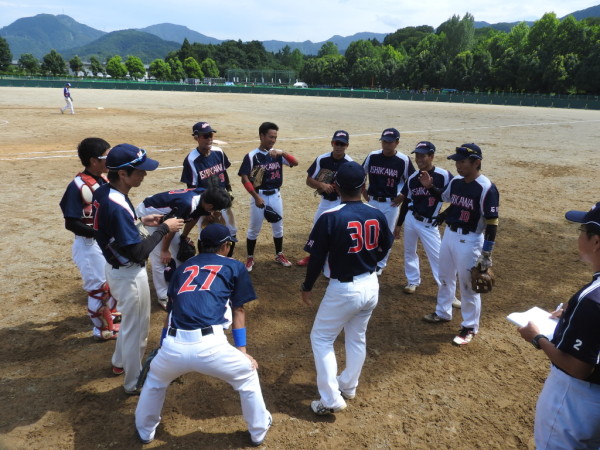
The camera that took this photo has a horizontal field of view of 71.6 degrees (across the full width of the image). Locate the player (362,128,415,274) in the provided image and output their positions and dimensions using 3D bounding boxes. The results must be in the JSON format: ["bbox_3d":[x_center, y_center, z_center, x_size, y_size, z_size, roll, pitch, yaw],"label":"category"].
[{"bbox_3d":[1.036,-0.251,5.004,0.620,1.770,0.420,12,21,26],"label":"player"}]

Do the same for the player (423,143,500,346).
[{"bbox_3d":[1.455,0.165,3.749,0.450,1.790,0.560,-14,24,-39],"label":"player"}]

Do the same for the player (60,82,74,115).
[{"bbox_3d":[-13.786,-7.356,24.537,0.750,1.740,0.500,-3,19,-14],"label":"player"}]

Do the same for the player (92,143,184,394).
[{"bbox_3d":[-1.142,0.328,2.999,0.600,1.790,0.480,-8,21,-27],"label":"player"}]

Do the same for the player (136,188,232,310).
[{"bbox_3d":[-1.112,0.248,4.201,0.920,1.200,0.550,9,20,19],"label":"player"}]

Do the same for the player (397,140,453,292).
[{"bbox_3d":[1.355,-0.011,4.420,0.460,1.710,0.680,-14,24,-39],"label":"player"}]

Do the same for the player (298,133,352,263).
[{"bbox_3d":[0.336,-0.291,5.127,0.660,1.720,0.460,2,19,-1],"label":"player"}]

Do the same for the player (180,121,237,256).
[{"bbox_3d":[-1.113,-0.415,5.286,0.620,1.760,0.420,-8,21,-28],"label":"player"}]

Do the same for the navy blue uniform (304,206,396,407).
[{"bbox_3d":[0.312,0.550,2.857,0.580,1.450,0.400,-6,20,-23],"label":"navy blue uniform"}]

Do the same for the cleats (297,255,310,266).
[{"bbox_3d":[0.105,0.449,5.418,0.290,0.110,0.110,-5,20,-20],"label":"cleats"}]

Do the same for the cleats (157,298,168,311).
[{"bbox_3d":[-1.359,0.777,4.306,0.290,0.115,0.110,17,24,38],"label":"cleats"}]

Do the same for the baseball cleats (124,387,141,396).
[{"bbox_3d":[-1.150,1.193,3.096,0.290,0.115,0.110,-2,19,-10],"label":"baseball cleats"}]

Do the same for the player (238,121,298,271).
[{"bbox_3d":[-0.389,-0.347,5.117,0.680,1.780,0.400,-2,19,-11],"label":"player"}]

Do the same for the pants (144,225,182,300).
[{"bbox_3d":[-1.380,0.278,4.345,0.460,0.840,0.420,9,20,20],"label":"pants"}]

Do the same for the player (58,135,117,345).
[{"bbox_3d":[-1.655,0.131,3.603,0.460,1.750,0.530,-3,19,-15],"label":"player"}]

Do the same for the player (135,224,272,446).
[{"bbox_3d":[-0.569,0.694,2.674,0.880,1.370,0.680,5,19,8],"label":"player"}]

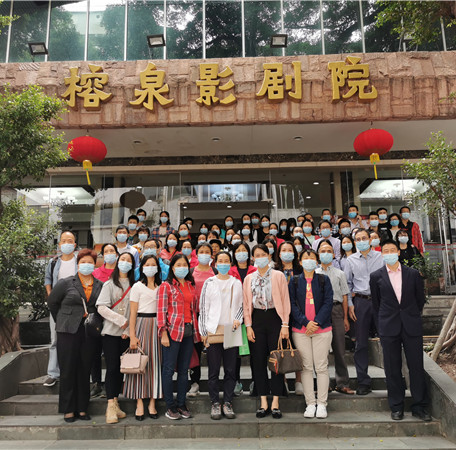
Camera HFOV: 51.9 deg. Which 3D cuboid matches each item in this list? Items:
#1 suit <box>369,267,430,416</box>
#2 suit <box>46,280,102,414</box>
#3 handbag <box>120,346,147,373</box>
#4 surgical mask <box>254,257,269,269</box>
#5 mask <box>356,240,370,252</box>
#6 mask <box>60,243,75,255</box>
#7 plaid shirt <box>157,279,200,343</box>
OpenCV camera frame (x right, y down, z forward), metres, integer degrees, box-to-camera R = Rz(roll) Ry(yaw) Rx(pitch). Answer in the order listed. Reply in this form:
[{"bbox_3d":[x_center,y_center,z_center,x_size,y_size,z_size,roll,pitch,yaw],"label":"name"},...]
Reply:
[{"bbox_3d":[1.662,1.105,4.600,0.540,1.422,0.330,-2,-9,10],"label":"suit"},{"bbox_3d":[-1.489,1.171,4.615,0.510,1.310,0.330,4,-11,-26],"label":"suit"},{"bbox_3d":[-0.884,1.290,4.440,0.240,0.250,0.130,-4,-10,17],"label":"handbag"},{"bbox_3d":[0.337,0.380,4.650,0.148,0.110,0.085,-7,-10,3],"label":"surgical mask"},{"bbox_3d":[1.451,0.229,5.020,0.150,0.113,0.085,-4,-10,16],"label":"mask"},{"bbox_3d":[-1.761,0.267,5.150,0.145,0.115,0.085,2,-10,-16],"label":"mask"},{"bbox_3d":[-0.487,0.846,4.630,0.420,0.610,0.260,3,-10,-22],"label":"plaid shirt"}]

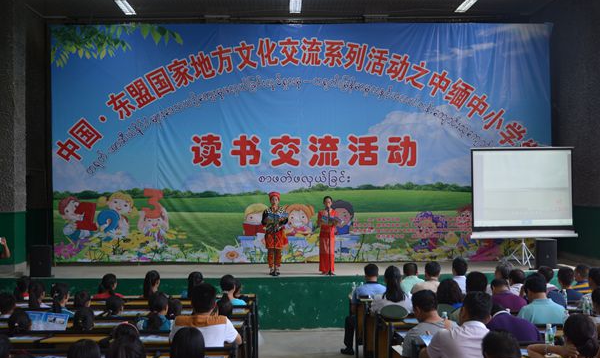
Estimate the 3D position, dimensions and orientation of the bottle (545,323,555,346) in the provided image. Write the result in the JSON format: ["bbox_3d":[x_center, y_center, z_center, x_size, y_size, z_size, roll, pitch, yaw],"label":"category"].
[{"bbox_3d":[1.710,1.099,4.450,0.065,0.215,0.065,0,-1,-2],"label":"bottle"}]

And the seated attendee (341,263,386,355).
[{"bbox_3d":[0.870,1.810,8.950,0.560,1.310,0.750,0,-1,-3],"label":"seated attendee"}]

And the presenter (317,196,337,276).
[{"bbox_3d":[0.540,1.127,12.900,0.420,1.580,0.360,0,-1,0],"label":"presenter"}]

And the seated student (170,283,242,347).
[{"bbox_3d":[-0.658,1.334,4.700,0.520,1.200,0.750,0,-1,-2],"label":"seated student"}]

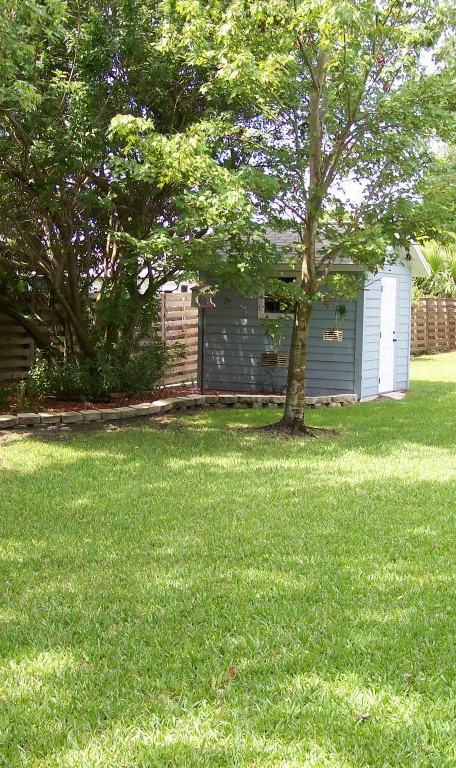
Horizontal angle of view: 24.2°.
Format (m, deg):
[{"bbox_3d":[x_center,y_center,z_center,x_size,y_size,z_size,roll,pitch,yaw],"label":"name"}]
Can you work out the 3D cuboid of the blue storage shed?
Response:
[{"bbox_3d":[1.445,-1.371,19.854,3.650,3.000,2.940,4,5,30],"label":"blue storage shed"}]

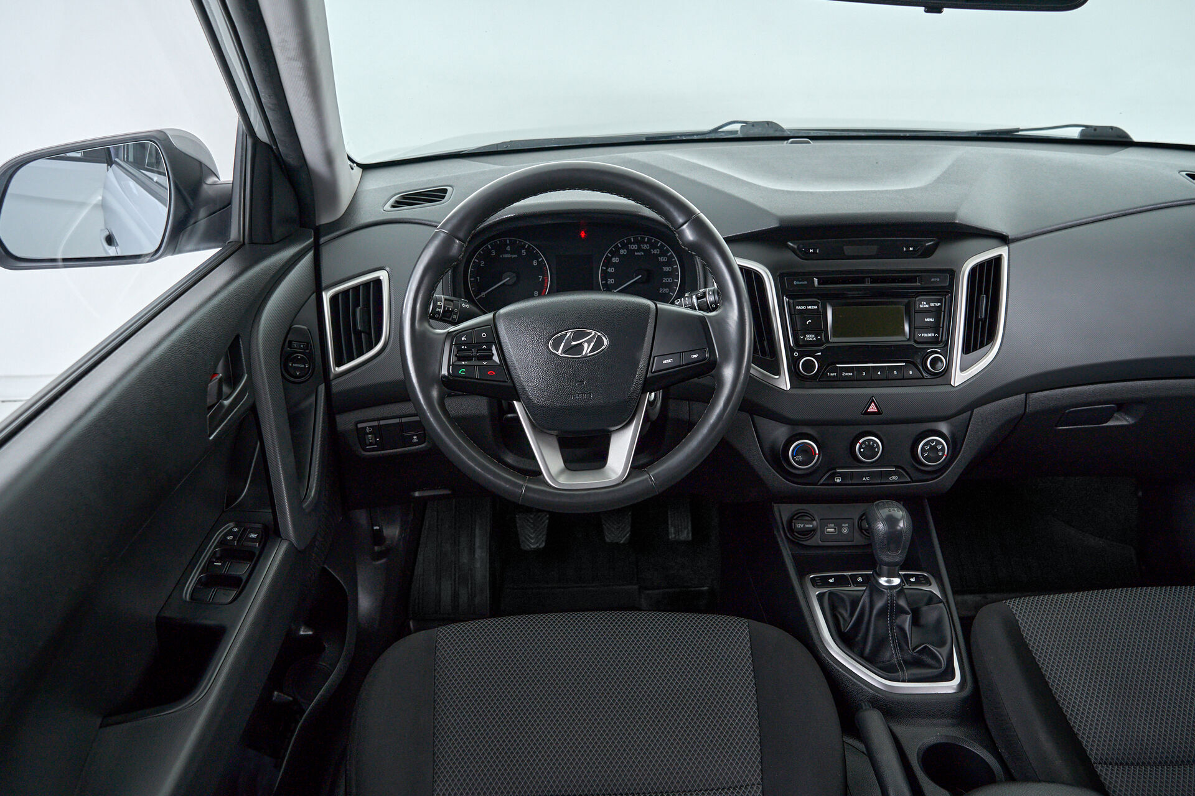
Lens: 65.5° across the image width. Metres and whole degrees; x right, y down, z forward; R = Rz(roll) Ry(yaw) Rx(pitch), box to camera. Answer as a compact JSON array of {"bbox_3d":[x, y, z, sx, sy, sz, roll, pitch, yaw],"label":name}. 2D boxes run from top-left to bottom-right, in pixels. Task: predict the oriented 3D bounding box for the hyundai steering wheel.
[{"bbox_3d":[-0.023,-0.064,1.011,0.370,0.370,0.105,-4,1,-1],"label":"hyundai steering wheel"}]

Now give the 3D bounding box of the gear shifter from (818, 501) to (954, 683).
[{"bbox_3d":[0.342,0.204,1.026,0.150,0.180,0.128,-1,35,-1],"label":"gear shifter"}]

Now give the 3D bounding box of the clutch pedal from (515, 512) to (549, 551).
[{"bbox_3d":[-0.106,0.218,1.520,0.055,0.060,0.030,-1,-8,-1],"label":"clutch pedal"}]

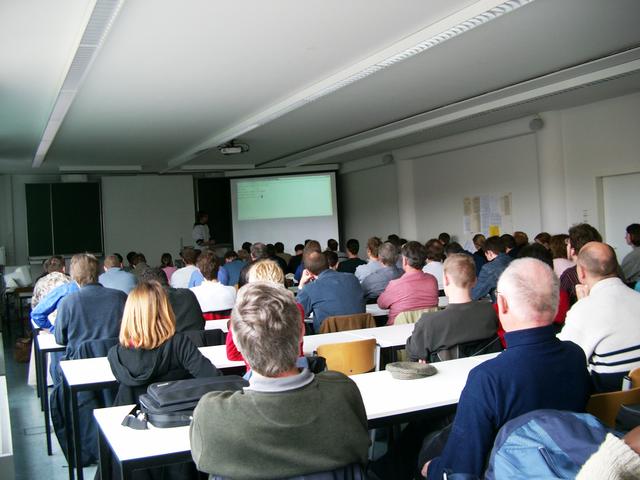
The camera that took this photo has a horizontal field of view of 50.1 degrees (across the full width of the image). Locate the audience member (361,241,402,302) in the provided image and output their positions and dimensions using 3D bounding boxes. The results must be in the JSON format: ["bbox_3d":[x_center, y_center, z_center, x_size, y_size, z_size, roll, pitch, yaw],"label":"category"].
[{"bbox_3d":[0.557,0.659,7.049,0.500,1.330,0.780,-3,1,-21],"label":"audience member"}]

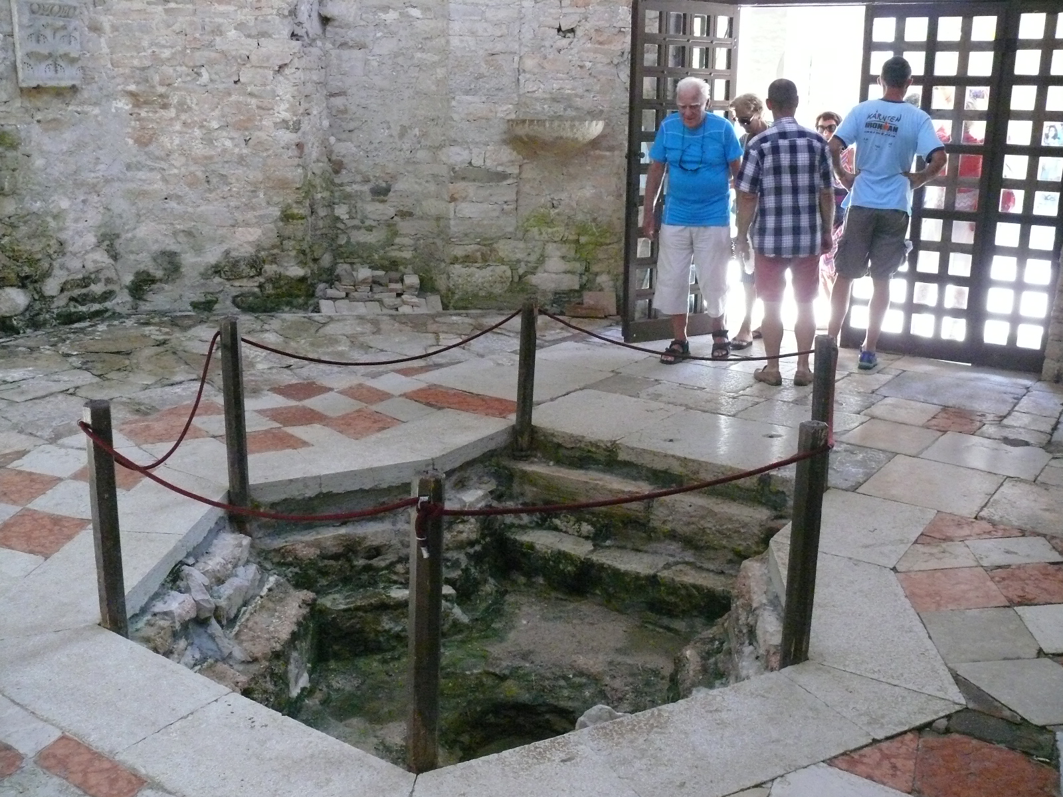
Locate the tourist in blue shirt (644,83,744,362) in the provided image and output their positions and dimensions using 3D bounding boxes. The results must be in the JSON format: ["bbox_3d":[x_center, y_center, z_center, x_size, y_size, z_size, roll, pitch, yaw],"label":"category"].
[{"bbox_3d":[1.079,-1.157,6.925,0.630,1.757,0.380,4,15,14],"label":"tourist in blue shirt"}]

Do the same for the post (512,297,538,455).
[{"bbox_3d":[-0.029,-0.083,5.246,0.075,0.810,0.075,-1,15,-15],"label":"post"}]

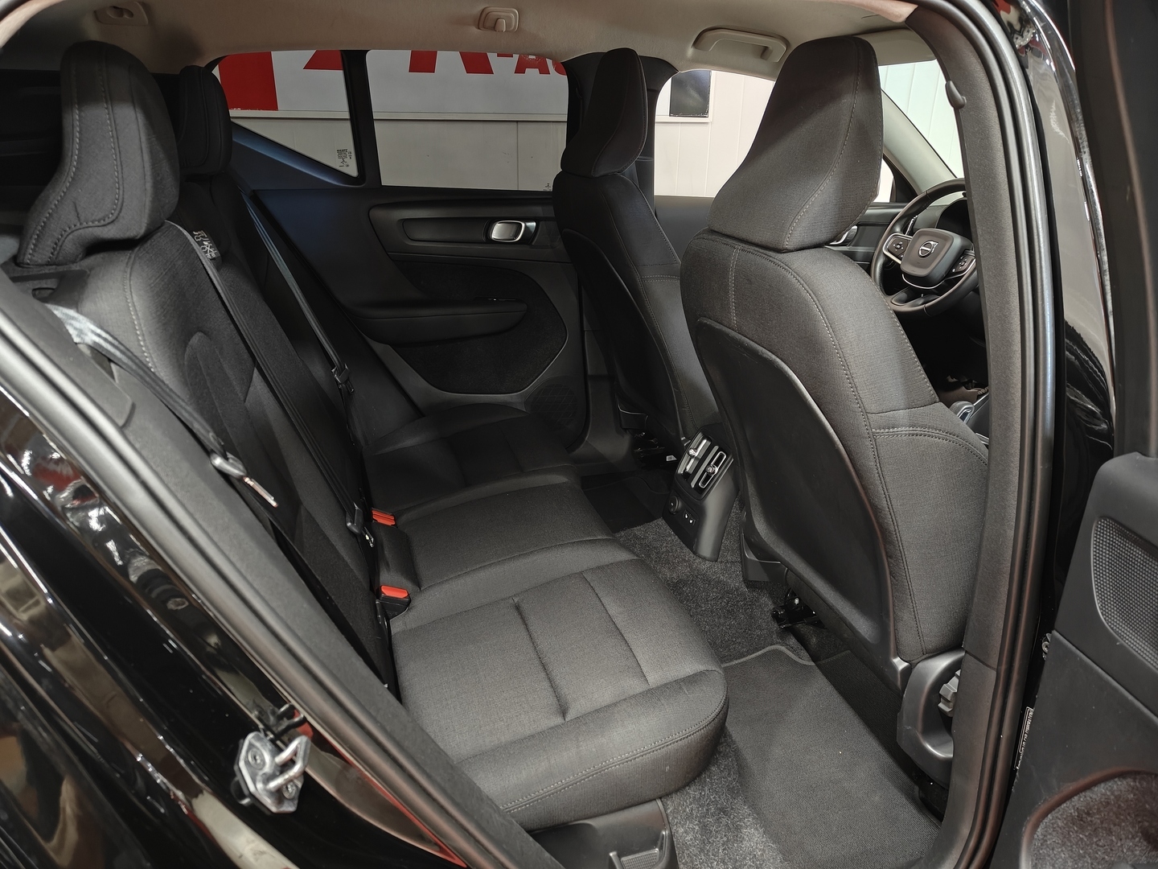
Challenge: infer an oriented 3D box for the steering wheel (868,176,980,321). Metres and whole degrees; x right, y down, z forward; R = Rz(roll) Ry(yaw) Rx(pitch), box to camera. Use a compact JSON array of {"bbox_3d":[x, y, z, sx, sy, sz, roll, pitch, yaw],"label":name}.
[{"bbox_3d":[0.876,-0.466,1.972,0.110,0.370,0.375,24,13,-26],"label":"steering wheel"}]

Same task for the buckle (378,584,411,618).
[{"bbox_3d":[-0.280,0.258,1.215,0.044,0.058,0.030,-6,24,-16],"label":"buckle"}]

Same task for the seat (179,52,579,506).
[{"bbox_3d":[-0.405,-0.245,1.624,0.700,0.906,0.556,-6,24,-16],"label":"seat"}]

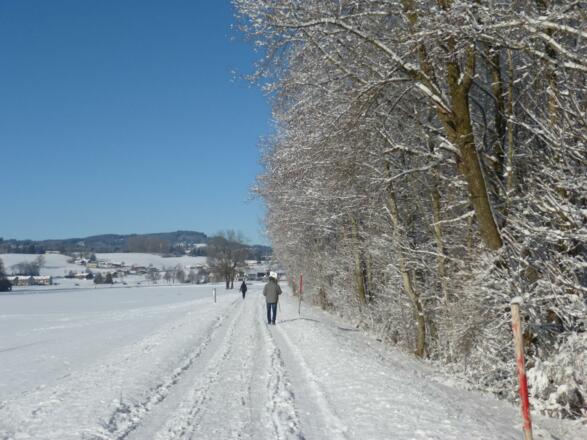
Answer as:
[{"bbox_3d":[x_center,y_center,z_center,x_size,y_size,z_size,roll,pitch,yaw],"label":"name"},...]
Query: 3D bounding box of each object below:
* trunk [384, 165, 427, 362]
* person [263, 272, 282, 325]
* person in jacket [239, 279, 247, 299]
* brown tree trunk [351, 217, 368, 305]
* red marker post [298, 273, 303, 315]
[{"bbox_3d":[2.318,0.859,19.300,0.800,3.900,0.450,0,-3,-3],"label":"trunk"},{"bbox_3d":[-0.703,2.626,31.200,0.640,1.770,0.420,0,-3,-3],"label":"person"},{"bbox_3d":[-4.468,6.186,83.000,0.600,1.700,0.400,0,-3,-3],"label":"person in jacket"},{"bbox_3d":[2.406,1.513,34.000,0.600,3.400,0.450,0,-3,-3],"label":"brown tree trunk"},{"bbox_3d":[0.274,2.897,36.500,0.070,1.680,0.070,0,-3,-3],"label":"red marker post"}]

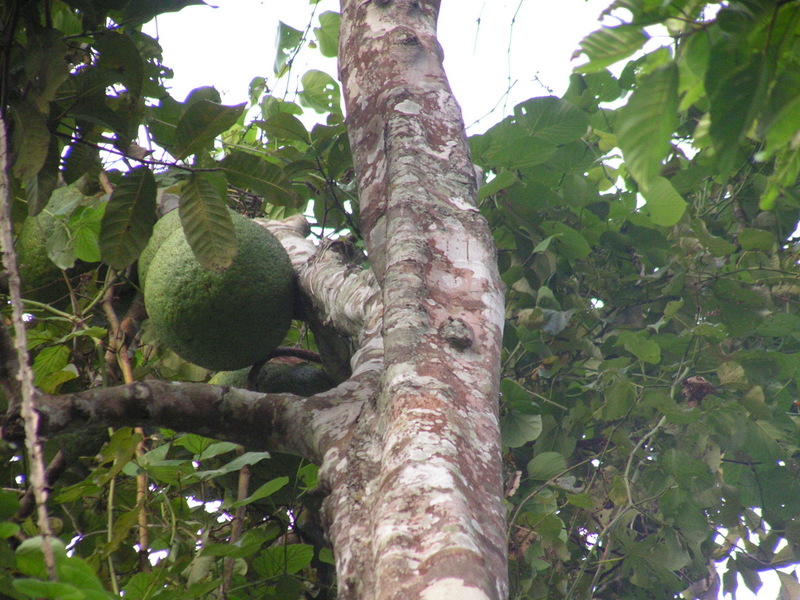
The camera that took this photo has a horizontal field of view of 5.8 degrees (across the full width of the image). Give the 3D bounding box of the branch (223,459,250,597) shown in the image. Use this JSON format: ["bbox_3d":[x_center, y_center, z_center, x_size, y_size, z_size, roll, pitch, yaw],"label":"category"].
[{"bbox_3d":[-0.315,0.440,15.300,0.019,0.269,0.019,8,-20,3],"label":"branch"}]

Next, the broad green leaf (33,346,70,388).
[{"bbox_3d":[-0.771,0.149,17.600,0.080,0.106,0.025,27,17,-9],"label":"broad green leaf"}]

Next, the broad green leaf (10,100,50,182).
[{"bbox_3d":[-0.707,-0.303,15.200,0.073,0.164,0.030,-11,-20,9],"label":"broad green leaf"}]

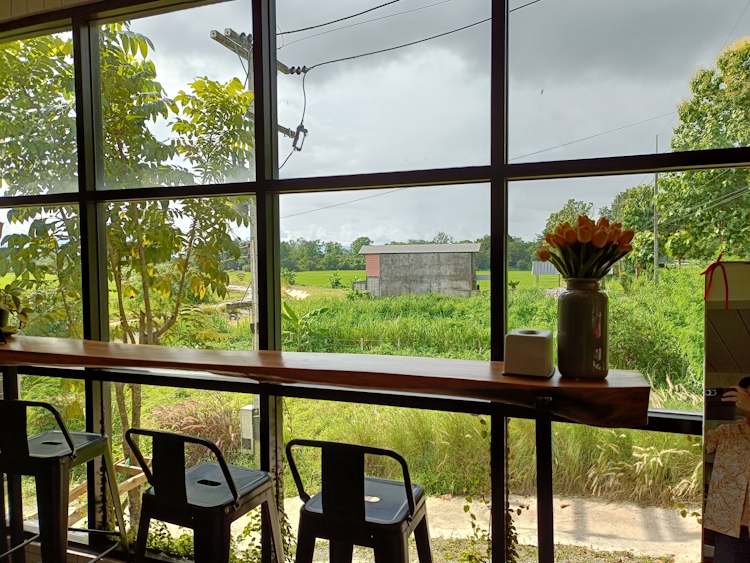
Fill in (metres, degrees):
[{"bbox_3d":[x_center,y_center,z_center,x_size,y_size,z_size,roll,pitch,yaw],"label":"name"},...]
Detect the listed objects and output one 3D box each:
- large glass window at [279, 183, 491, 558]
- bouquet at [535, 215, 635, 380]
[{"bbox_3d":[0.001,0.404,2.125,0.910,1.560,0.080,0,2,20],"label":"large glass window"},{"bbox_3d":[0.641,0.043,1.661,0.291,0.486,0.277,0,2,21],"label":"bouquet"}]

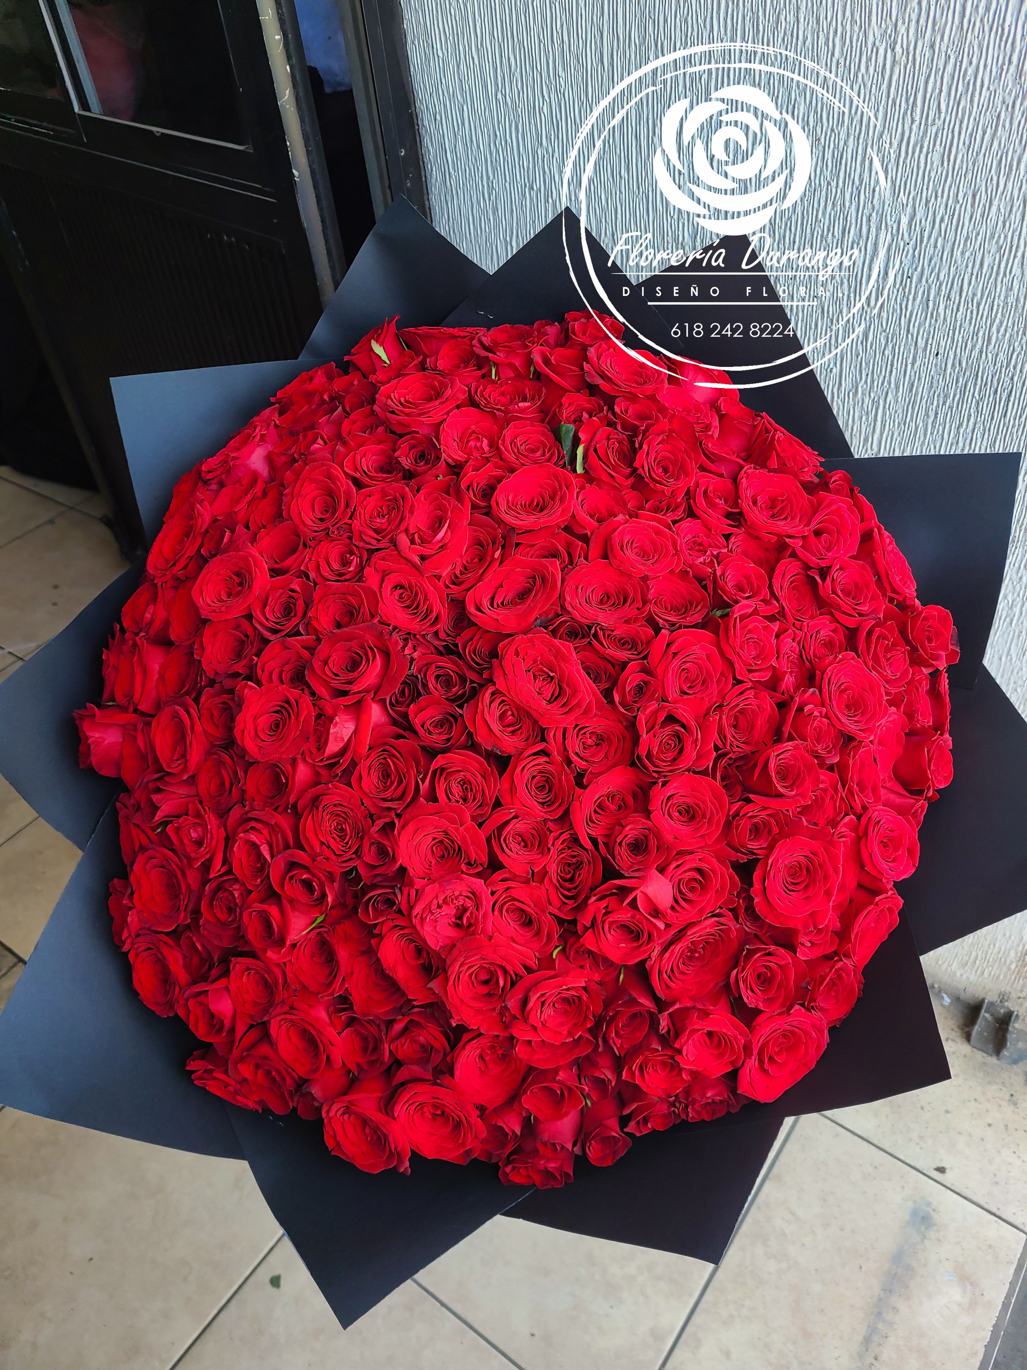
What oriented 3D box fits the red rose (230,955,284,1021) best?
[{"bbox_3d":[-0.190,0.224,0.760,0.046,0.046,0.036,0,0,9],"label":"red rose"}]

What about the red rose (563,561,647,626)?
[{"bbox_3d":[0.076,-0.065,0.860,0.067,0.052,0.067,0,59,3],"label":"red rose"}]

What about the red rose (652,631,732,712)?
[{"bbox_3d":[0.146,-0.012,0.851,0.069,0.051,0.069,5,72,-14],"label":"red rose"}]

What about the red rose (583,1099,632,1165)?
[{"bbox_3d":[0.076,0.370,0.860,0.044,0.044,0.047,-10,21,-3],"label":"red rose"}]

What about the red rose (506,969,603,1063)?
[{"bbox_3d":[0.029,0.232,0.721,0.066,0.049,0.066,0,77,2],"label":"red rose"}]

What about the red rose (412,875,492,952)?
[{"bbox_3d":[-0.048,0.178,0.800,0.060,0.060,0.044,-4,0,3],"label":"red rose"}]

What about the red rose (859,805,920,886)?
[{"bbox_3d":[0.321,0.139,0.890,0.060,0.060,0.045,-33,6,-26],"label":"red rose"}]

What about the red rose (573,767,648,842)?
[{"bbox_3d":[0.068,0.084,0.726,0.055,0.044,0.055,0,81,0],"label":"red rose"}]

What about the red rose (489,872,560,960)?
[{"bbox_3d":[0.007,0.182,0.810,0.066,0.051,0.066,0,74,-3],"label":"red rose"}]

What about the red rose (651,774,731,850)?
[{"bbox_3d":[0.138,0.103,0.820,0.062,0.049,0.062,0,75,1],"label":"red rose"}]

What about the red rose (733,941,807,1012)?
[{"bbox_3d":[0.206,0.242,0.850,0.061,0.047,0.061,0,72,-2],"label":"red rose"}]

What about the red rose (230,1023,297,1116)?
[{"bbox_3d":[-0.206,0.317,0.860,0.066,0.066,0.052,-1,21,7],"label":"red rose"}]

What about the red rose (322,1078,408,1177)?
[{"bbox_3d":[-0.119,0.359,0.838,0.071,0.071,0.052,3,8,11],"label":"red rose"}]

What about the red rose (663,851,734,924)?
[{"bbox_3d":[0.145,0.163,0.820,0.059,0.046,0.059,0,74,0],"label":"red rose"}]

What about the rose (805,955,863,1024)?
[{"bbox_3d":[0.242,0.230,0.776,0.052,0.052,0.042,0,12,-22],"label":"rose"}]

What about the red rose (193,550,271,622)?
[{"bbox_3d":[-0.247,-0.088,0.900,0.068,0.050,0.068,26,78,31],"label":"red rose"}]

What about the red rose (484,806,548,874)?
[{"bbox_3d":[0.002,0.110,0.721,0.048,0.038,0.048,0,82,1],"label":"red rose"}]

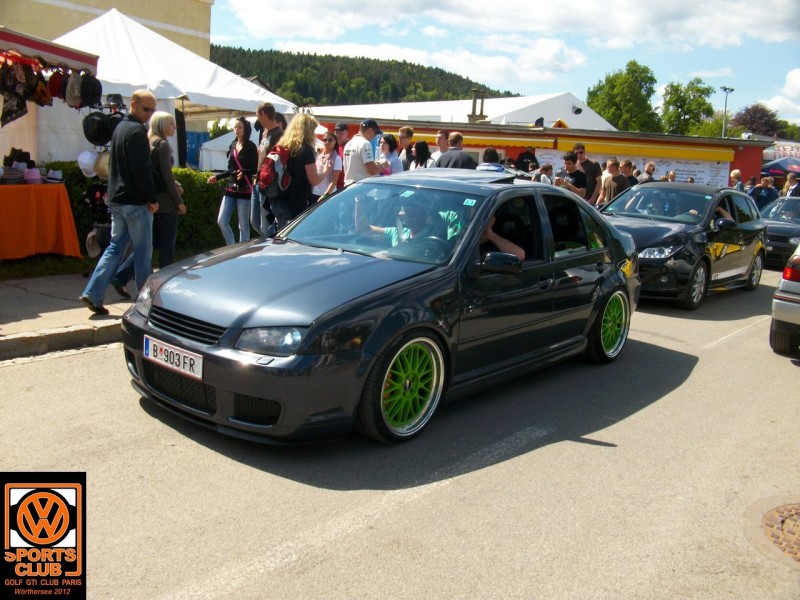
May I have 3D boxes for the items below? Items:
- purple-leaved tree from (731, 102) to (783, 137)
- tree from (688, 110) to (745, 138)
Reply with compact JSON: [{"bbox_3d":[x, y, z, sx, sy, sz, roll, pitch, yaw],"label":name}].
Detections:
[{"bbox_3d":[35.346,-15.648,79.098,5.440,8.240,5.440,7,11,23],"label":"purple-leaved tree"},{"bbox_3d":[27.613,-13.400,69.549,4.960,6.570,4.960,7,11,20],"label":"tree"}]

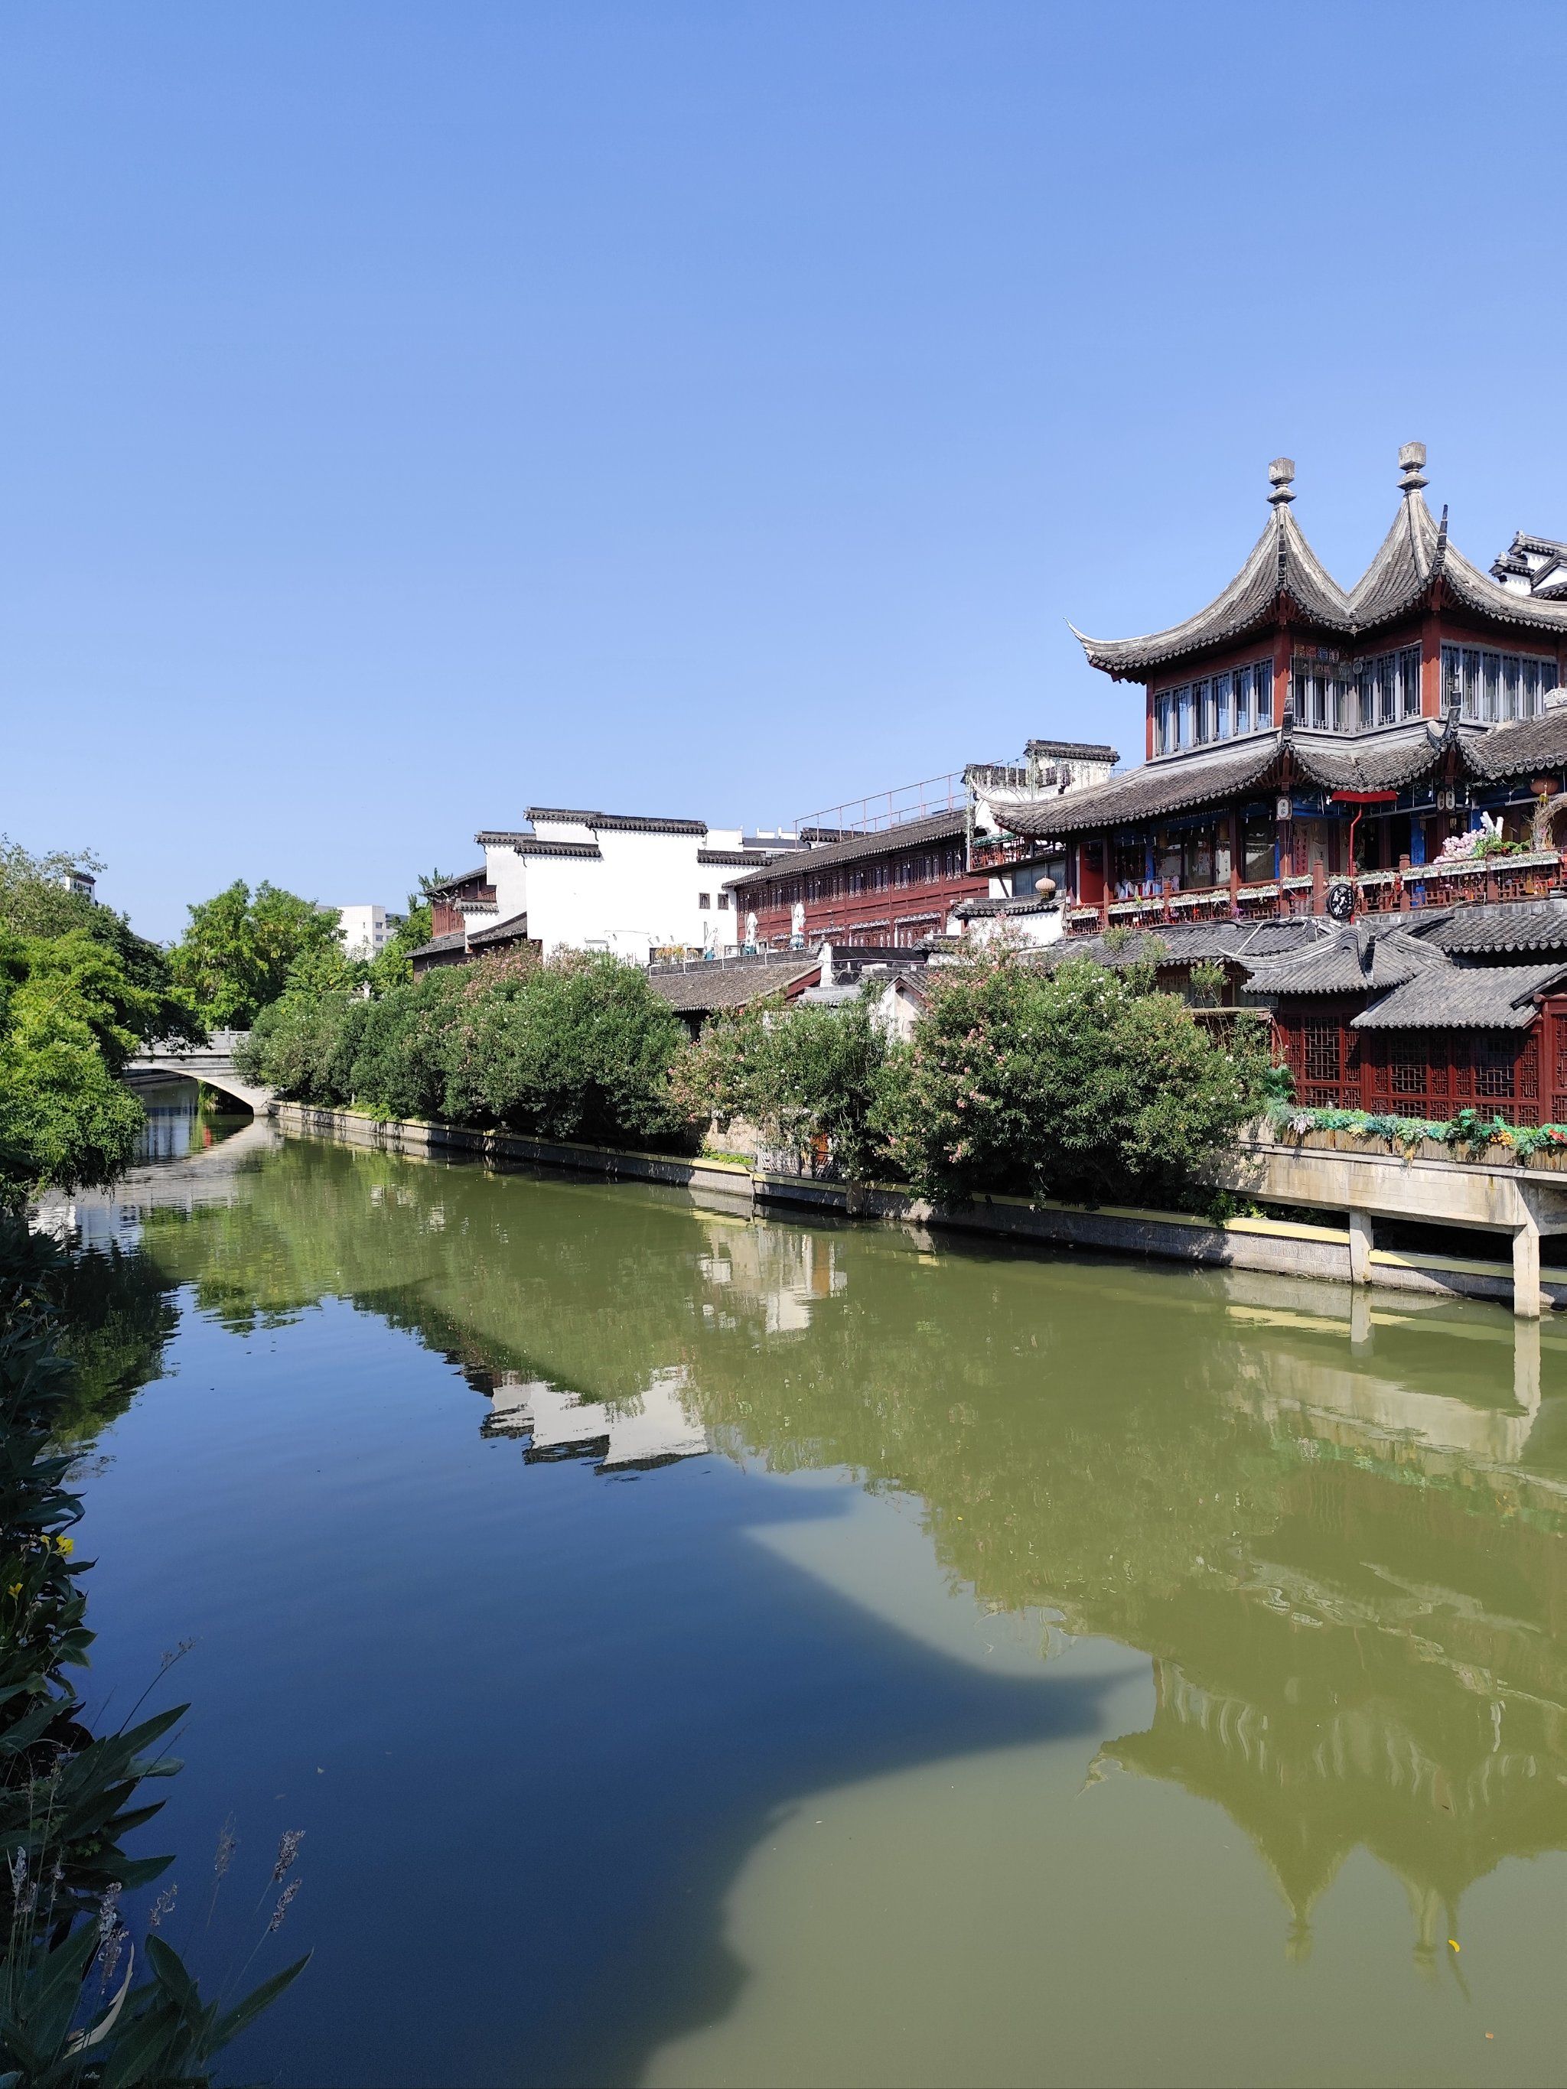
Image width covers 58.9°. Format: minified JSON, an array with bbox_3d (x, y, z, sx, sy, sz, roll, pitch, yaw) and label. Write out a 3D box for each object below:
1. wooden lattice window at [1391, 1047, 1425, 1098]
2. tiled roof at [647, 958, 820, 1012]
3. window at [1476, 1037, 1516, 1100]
[{"bbox_3d":[11.410,0.432,25.338,0.100,1.043,0.801,0,0,-23],"label":"wooden lattice window"},{"bbox_3d":[-3.400,-1.830,47.400,3.500,1.600,11.200,-1,0,-34],"label":"tiled roof"},{"bbox_3d":[12.118,0.389,23.638,0.100,1.084,0.810,0,0,-23],"label":"window"}]

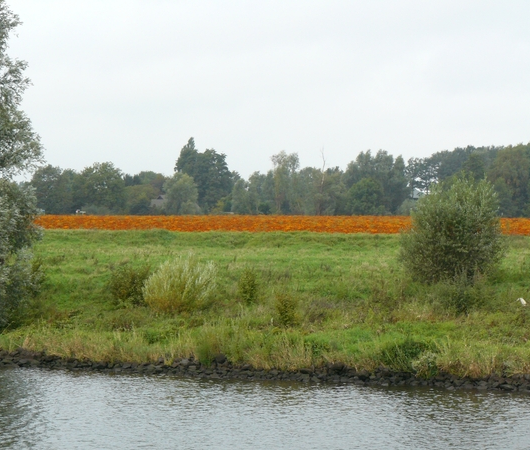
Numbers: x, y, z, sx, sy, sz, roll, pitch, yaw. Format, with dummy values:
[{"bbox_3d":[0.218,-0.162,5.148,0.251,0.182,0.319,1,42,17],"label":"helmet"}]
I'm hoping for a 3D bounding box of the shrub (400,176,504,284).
[{"bbox_3d":[6.940,0.240,60.000,3.800,4.050,3.600,0,0,0],"label":"shrub"}]

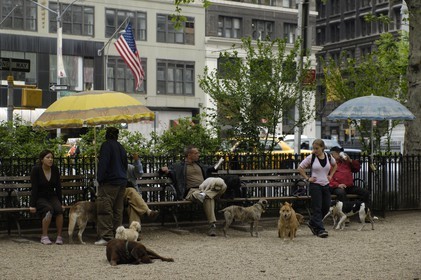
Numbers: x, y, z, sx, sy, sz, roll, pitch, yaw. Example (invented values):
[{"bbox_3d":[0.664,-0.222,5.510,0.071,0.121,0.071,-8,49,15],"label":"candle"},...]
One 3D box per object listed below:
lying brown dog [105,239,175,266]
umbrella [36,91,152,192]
[{"bbox_3d":[-0.870,1.370,13.050,0.800,0.310,0.480,0,0,44],"label":"lying brown dog"},{"bbox_3d":[-1.867,0.097,17.000,1.930,1.760,1.930,-2,1,0],"label":"umbrella"}]

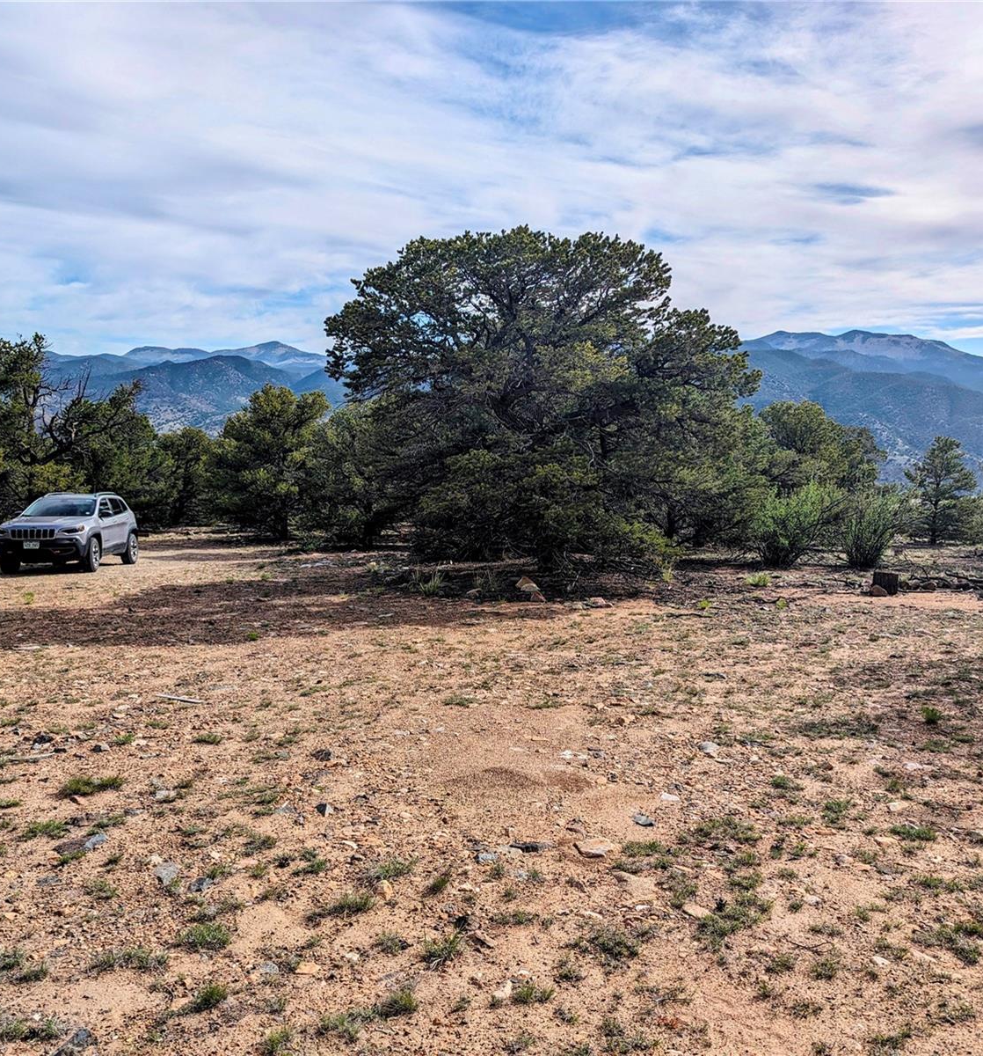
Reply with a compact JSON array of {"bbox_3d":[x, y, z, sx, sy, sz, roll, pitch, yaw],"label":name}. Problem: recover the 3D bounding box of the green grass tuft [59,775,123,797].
[{"bbox_3d":[-2.145,1.367,5.212,0.320,0.090,0.190,0,2,-22],"label":"green grass tuft"}]

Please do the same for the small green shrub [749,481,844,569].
[{"bbox_3d":[7.050,-0.077,22.518,2.114,1.996,1.903,1,2,17],"label":"small green shrub"}]

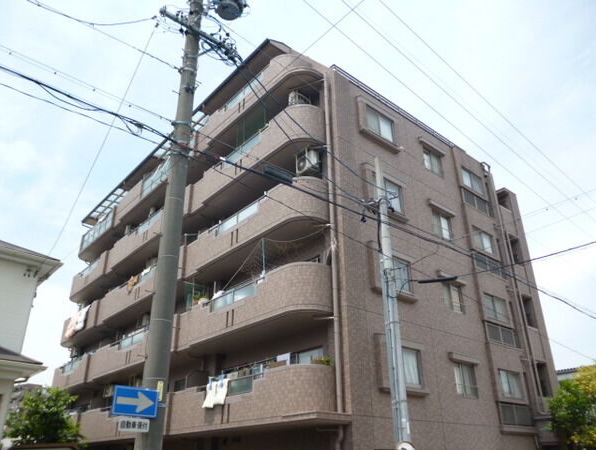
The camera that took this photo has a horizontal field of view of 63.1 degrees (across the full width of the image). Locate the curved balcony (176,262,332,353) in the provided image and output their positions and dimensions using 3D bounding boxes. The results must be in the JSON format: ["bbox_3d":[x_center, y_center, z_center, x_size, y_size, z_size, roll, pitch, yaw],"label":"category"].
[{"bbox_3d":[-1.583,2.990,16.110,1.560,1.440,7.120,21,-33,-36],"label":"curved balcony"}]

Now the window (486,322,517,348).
[{"bbox_3d":[7.796,4.281,18.593,2.050,0.700,0.150,21,-33,-36],"label":"window"}]

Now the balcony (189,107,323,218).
[{"bbox_3d":[-1.752,-2.057,18.823,1.420,1.420,7.600,20,-33,-35],"label":"balcony"}]

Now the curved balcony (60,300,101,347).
[{"bbox_3d":[-12.318,6.114,28.838,1.420,1.370,6.100,20,-33,-35],"label":"curved balcony"}]

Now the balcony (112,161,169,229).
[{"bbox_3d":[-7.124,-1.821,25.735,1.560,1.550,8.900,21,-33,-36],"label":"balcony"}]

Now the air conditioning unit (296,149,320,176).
[{"bbox_3d":[0.296,-2.047,16.270,0.340,0.620,0.660,21,-33,-36],"label":"air conditioning unit"}]

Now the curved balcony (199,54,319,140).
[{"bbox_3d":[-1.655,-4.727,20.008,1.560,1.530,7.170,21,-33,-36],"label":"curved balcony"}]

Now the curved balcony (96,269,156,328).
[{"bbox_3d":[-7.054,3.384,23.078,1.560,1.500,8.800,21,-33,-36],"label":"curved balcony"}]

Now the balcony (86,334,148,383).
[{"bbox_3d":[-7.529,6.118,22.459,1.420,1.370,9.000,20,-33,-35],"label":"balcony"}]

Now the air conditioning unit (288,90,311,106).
[{"bbox_3d":[0.022,-4.521,17.580,0.300,0.580,0.770,20,-33,-35],"label":"air conditioning unit"}]

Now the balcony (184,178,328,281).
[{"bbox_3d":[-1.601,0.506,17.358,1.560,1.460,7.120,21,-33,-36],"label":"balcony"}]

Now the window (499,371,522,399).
[{"bbox_3d":[7.571,5.652,17.240,1.350,0.950,0.120,20,-33,-35],"label":"window"}]

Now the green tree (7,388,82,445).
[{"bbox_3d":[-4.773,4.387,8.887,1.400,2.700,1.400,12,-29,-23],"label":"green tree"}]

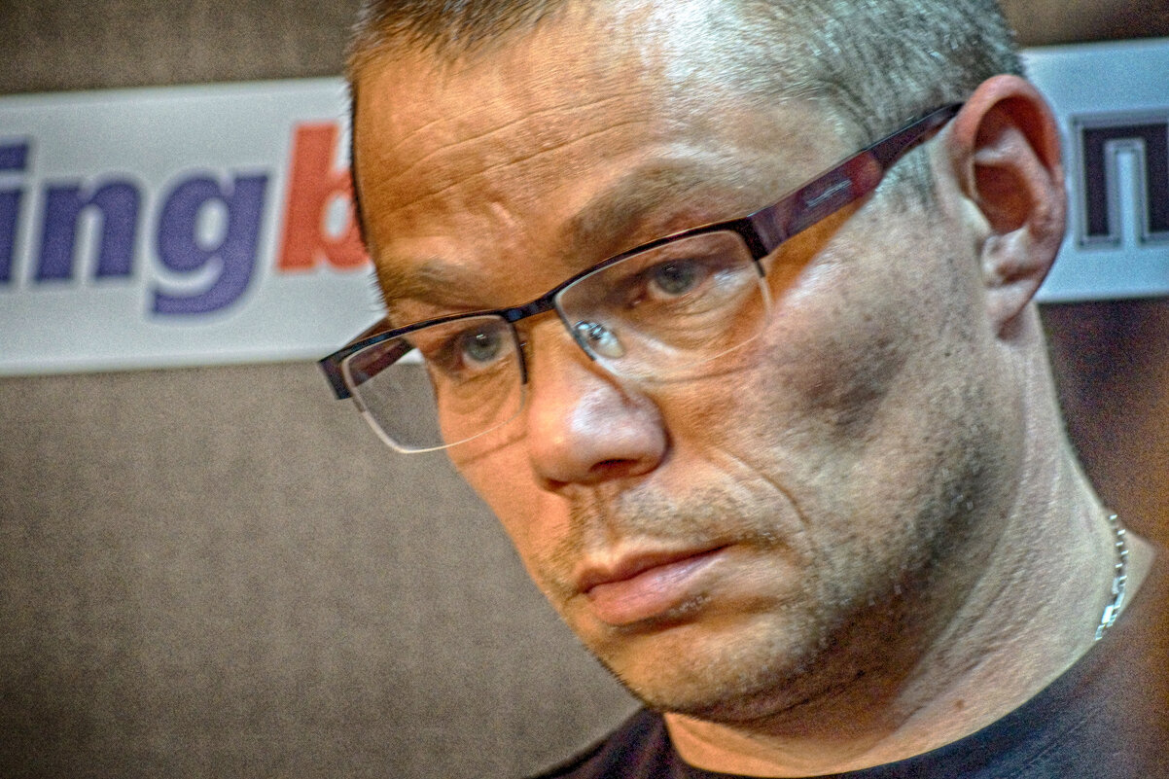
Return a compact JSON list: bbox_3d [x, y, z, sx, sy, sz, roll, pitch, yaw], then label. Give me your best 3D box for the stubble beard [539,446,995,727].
[{"bbox_3d":[0.039,0.054,2.149,0.134,0.079,0.094,-20,-1,33],"label":"stubble beard"}]

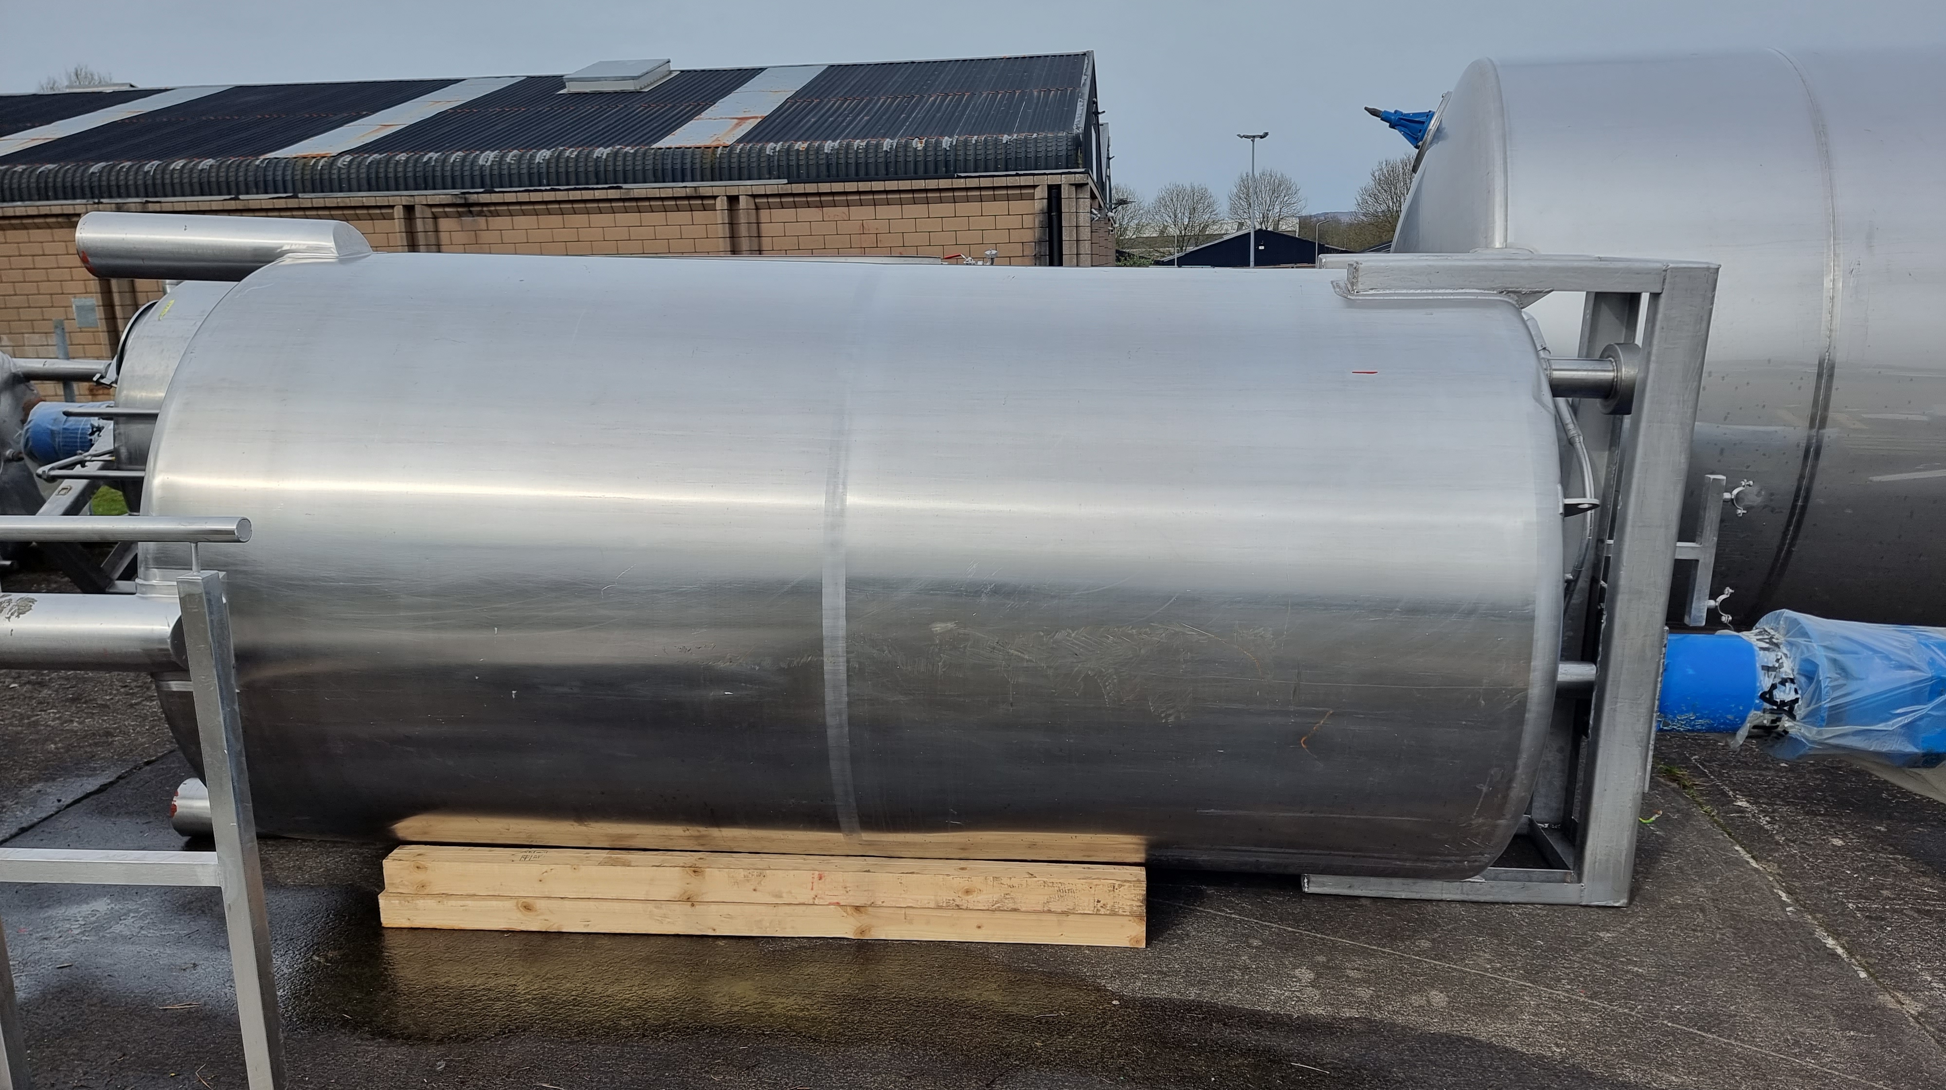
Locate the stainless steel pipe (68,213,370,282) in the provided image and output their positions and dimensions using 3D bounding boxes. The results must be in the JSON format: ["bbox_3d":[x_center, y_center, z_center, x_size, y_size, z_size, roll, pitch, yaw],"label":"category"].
[{"bbox_3d":[-1.968,-0.792,3.596,0.760,0.170,0.170,1,12,3],"label":"stainless steel pipe"}]

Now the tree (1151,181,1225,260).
[{"bbox_3d":[20.547,-29.520,129.716,7.000,10.330,7.000,0,12,9],"label":"tree"}]

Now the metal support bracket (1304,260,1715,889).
[{"bbox_3d":[1.333,0.087,3.582,0.860,1.650,0.430,1,12,3],"label":"metal support bracket"}]

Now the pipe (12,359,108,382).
[{"bbox_3d":[-5.954,-1.140,8.800,0.660,0.142,0.142,-1,12,4],"label":"pipe"}]

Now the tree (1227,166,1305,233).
[{"bbox_3d":[28.148,-30.304,129.590,7.600,11.540,7.400,1,12,12],"label":"tree"}]

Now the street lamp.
[{"bbox_3d":[16.492,-19.374,79.589,1.850,9.550,0.500,1,12,11],"label":"street lamp"}]

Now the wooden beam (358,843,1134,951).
[{"bbox_3d":[-0.565,0.913,3.516,2.020,0.180,0.110,0,12,6],"label":"wooden beam"}]

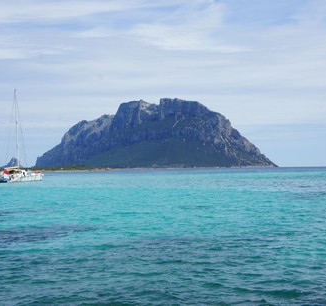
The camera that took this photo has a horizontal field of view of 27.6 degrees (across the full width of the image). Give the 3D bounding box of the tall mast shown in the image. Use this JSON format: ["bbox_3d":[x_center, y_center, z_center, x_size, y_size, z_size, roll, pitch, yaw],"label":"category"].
[{"bbox_3d":[-29.587,-4.880,135.000,0.250,16.300,0.280,-2,0,20],"label":"tall mast"}]

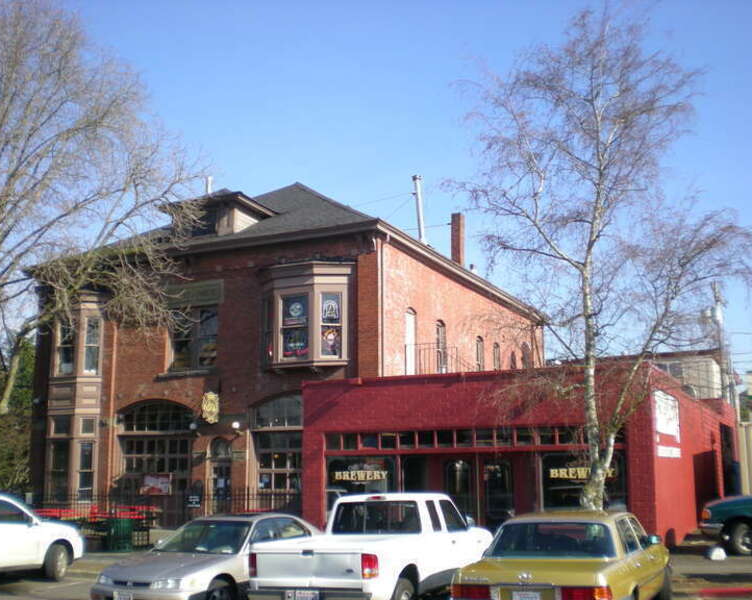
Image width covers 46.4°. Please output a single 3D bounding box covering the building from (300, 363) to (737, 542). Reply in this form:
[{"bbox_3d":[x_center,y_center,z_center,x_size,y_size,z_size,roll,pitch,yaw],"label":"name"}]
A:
[{"bbox_3d":[7.011,5.638,30.735,8.700,4.200,23.000,-5,-12,25],"label":"building"}]

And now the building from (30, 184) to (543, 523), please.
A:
[{"bbox_3d":[-2.536,2.188,38.433,15.100,14.100,19.600,-5,-12,25],"label":"building"}]

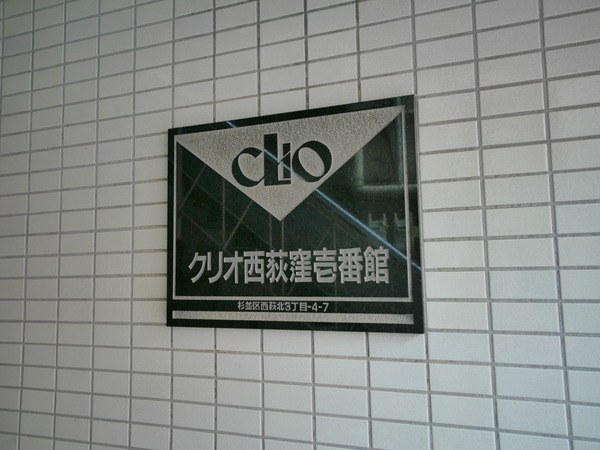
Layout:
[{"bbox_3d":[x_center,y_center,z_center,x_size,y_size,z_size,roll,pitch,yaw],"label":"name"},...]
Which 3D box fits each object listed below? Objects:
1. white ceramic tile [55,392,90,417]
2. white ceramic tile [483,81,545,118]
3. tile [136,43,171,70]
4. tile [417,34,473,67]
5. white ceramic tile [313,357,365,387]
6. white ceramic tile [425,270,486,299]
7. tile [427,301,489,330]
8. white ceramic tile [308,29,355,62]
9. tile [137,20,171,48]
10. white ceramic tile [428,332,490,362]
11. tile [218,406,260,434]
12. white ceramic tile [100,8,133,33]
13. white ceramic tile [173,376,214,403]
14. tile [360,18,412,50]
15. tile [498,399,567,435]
[{"bbox_3d":[-0.491,0.391,1.057,0.095,0.045,0.008,-3,-6,20],"label":"white ceramic tile"},{"bbox_3d":[0.346,-0.204,0.794,0.095,0.045,0.008,-3,-6,20],"label":"white ceramic tile"},{"bbox_3d":[-0.316,-0.366,1.054,0.095,0.045,0.009,-3,-6,20],"label":"tile"},{"bbox_3d":[0.249,-0.297,0.836,0.095,0.045,0.008,-3,-6,20],"label":"tile"},{"bbox_3d":[0.072,0.258,0.854,0.095,0.045,0.008,-3,-6,20],"label":"white ceramic tile"},{"bbox_3d":[0.258,0.100,0.802,0.095,0.045,0.008,-3,-6,20],"label":"white ceramic tile"},{"bbox_3d":[0.258,0.148,0.794,0.095,0.045,0.008,-3,-6,20],"label":"tile"},{"bbox_3d":[0.061,-0.338,0.915,0.095,0.044,0.008,-3,-6,20],"label":"white ceramic tile"},{"bbox_3d":[-0.317,-0.416,1.060,0.095,0.045,0.008,-3,-6,20],"label":"tile"},{"bbox_3d":[0.259,0.198,0.789,0.095,0.045,0.008,-3,-6,20],"label":"white ceramic tile"},{"bbox_3d":[-0.114,0.369,0.920,0.095,0.044,0.008,-3,-6,20],"label":"tile"},{"bbox_3d":[-0.412,-0.460,1.101,0.095,0.045,0.008,-3,-6,20],"label":"white ceramic tile"},{"bbox_3d":[-0.209,0.323,0.954,0.095,0.045,0.008,-3,-6,20],"label":"white ceramic tile"},{"bbox_3d":[0.155,-0.342,0.877,0.095,0.045,0.008,-3,-6,20],"label":"tile"},{"bbox_3d":[0.354,0.292,0.745,0.095,0.045,0.008,-3,-6,20],"label":"tile"}]

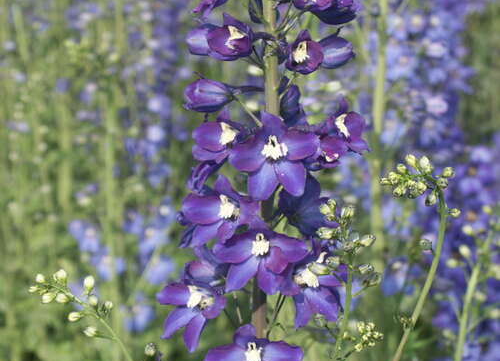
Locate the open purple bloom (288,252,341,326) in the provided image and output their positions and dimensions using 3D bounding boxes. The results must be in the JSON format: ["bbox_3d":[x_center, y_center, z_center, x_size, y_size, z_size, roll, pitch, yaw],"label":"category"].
[{"bbox_3d":[0.036,0.062,1.072,0.040,0.044,0.021,-3,4,-26],"label":"open purple bloom"}]

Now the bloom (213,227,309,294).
[{"bbox_3d":[0.006,0.045,1.040,0.053,0.038,0.027,0,-3,2],"label":"bloom"}]

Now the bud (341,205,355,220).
[{"bbox_3d":[0.056,0.018,1.062,0.007,0.008,0.007,9,9,0],"label":"bud"}]

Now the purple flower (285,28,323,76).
[{"bbox_3d":[0.030,-0.071,1.035,0.021,0.025,0.018,-4,3,-27],"label":"purple flower"}]

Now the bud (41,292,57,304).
[{"bbox_3d":[-0.111,0.064,1.030,0.009,0.006,0.006,-18,11,-12],"label":"bud"}]

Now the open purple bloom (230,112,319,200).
[{"bbox_3d":[0.014,-0.014,1.035,0.049,0.048,0.024,0,1,-1],"label":"open purple bloom"}]

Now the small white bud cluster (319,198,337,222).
[{"bbox_3d":[0.044,0.017,1.062,0.010,0.013,0.010,0,7,0],"label":"small white bud cluster"}]

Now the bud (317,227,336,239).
[{"bbox_3d":[0.043,0.030,1.062,0.011,0.007,0.007,3,-9,-9],"label":"bud"}]

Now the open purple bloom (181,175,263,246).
[{"bbox_3d":[-0.016,0.017,1.045,0.045,0.039,0.026,4,2,30],"label":"open purple bloom"}]

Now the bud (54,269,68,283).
[{"bbox_3d":[-0.104,0.053,1.030,0.007,0.008,0.007,0,7,0],"label":"bud"}]

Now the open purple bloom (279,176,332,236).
[{"bbox_3d":[0.034,0.014,1.105,0.038,0.041,0.023,5,5,33],"label":"open purple bloom"}]

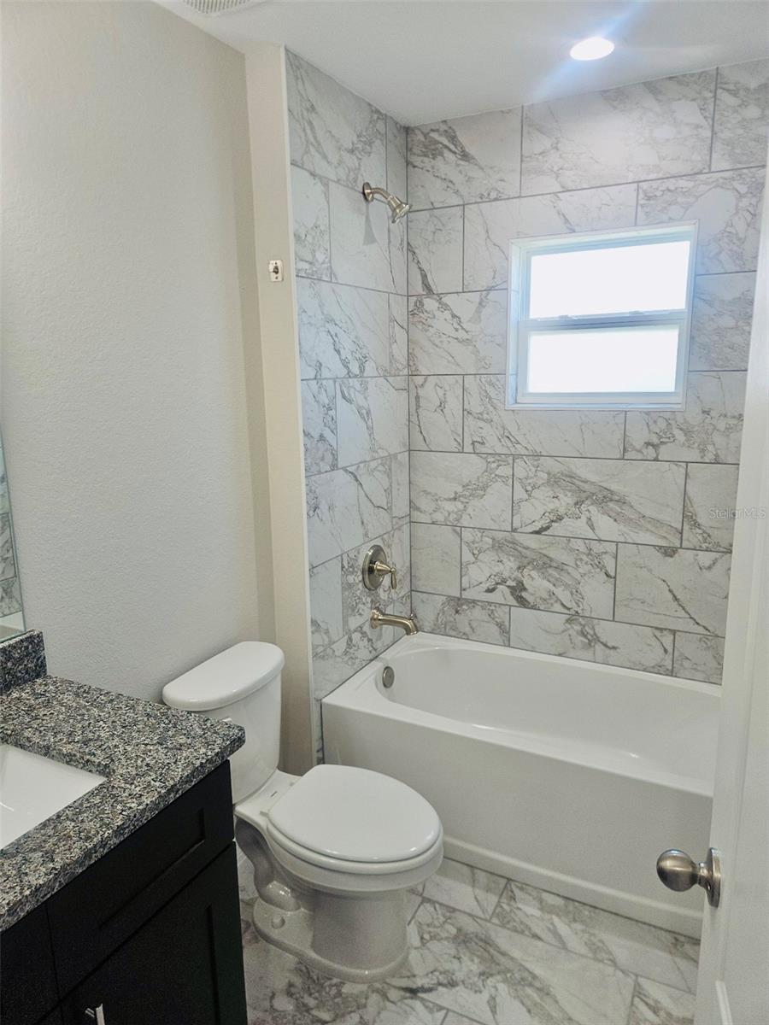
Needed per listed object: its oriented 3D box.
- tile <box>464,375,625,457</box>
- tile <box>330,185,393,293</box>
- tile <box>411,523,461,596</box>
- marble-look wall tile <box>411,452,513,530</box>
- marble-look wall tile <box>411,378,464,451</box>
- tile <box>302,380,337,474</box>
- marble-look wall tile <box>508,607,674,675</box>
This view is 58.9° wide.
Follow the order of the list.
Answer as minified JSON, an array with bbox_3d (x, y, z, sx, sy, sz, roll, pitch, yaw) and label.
[{"bbox_3d":[0.587,-0.367,2.563,0.612,0.305,0.010,5,14,27],"label":"tile"},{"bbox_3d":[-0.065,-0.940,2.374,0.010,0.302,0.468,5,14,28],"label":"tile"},{"bbox_3d":[0.220,0.198,2.862,0.226,0.302,0.010,5,14,28],"label":"tile"},{"bbox_3d":[0.307,-0.091,2.749,0.439,0.302,0.010,5,14,28],"label":"marble-look wall tile"},{"bbox_3d":[0.209,-0.401,2.755,0.230,0.305,0.010,5,14,27],"label":"marble-look wall tile"},{"bbox_3d":[-0.214,-0.281,2.236,0.010,0.305,0.197,5,14,28],"label":"tile"},{"bbox_3d":[0.790,0.491,2.648,0.616,0.178,0.010,5,14,27],"label":"marble-look wall tile"}]

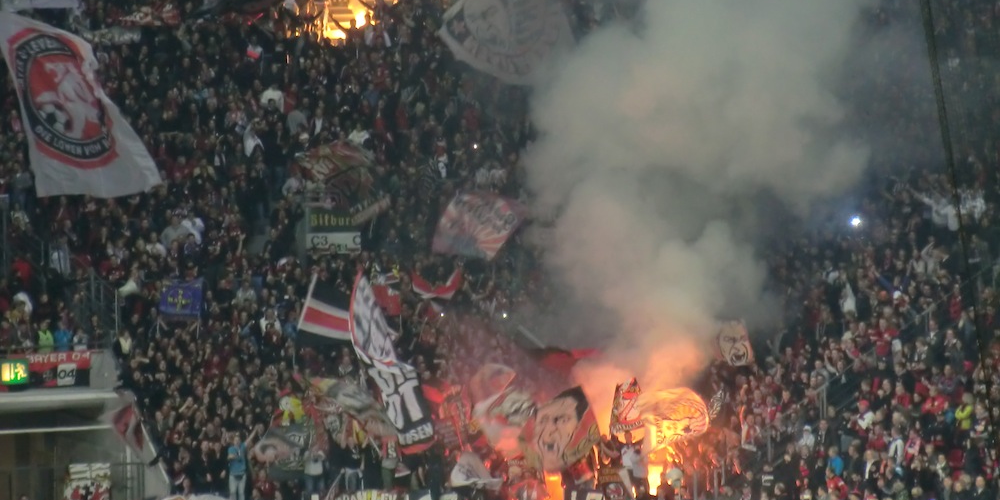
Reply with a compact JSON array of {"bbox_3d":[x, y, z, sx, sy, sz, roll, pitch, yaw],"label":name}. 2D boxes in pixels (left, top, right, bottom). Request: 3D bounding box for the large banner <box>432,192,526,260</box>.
[{"bbox_3d":[-0.509,-0.608,172.000,2.000,1.600,0.250,14,3,0],"label":"large banner"}]

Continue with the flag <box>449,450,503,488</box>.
[{"bbox_3d":[-0.554,5.200,163.500,1.220,0.900,0.400,-1,3,0],"label":"flag"}]

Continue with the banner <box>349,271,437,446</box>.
[{"bbox_3d":[-2.638,2.638,165.500,1.350,4.450,0.400,-16,3,0],"label":"banner"}]

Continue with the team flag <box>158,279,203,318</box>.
[{"bbox_3d":[-7.811,1.186,169.500,1.070,0.920,0.100,-1,3,-6],"label":"team flag"}]

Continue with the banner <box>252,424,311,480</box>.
[{"bbox_3d":[-5.200,4.795,165.000,1.380,1.300,0.250,-1,3,-6],"label":"banner"}]

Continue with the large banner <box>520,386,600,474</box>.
[{"bbox_3d":[1.444,4.285,165.500,1.850,1.750,0.200,-22,3,0],"label":"large banner"}]

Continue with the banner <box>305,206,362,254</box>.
[{"bbox_3d":[-4.179,-0.514,174.000,1.460,1.200,0.150,-1,3,-6],"label":"banner"}]

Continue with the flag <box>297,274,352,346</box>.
[{"bbox_3d":[-4.143,1.462,167.500,1.550,1.720,0.250,17,3,-3],"label":"flag"}]

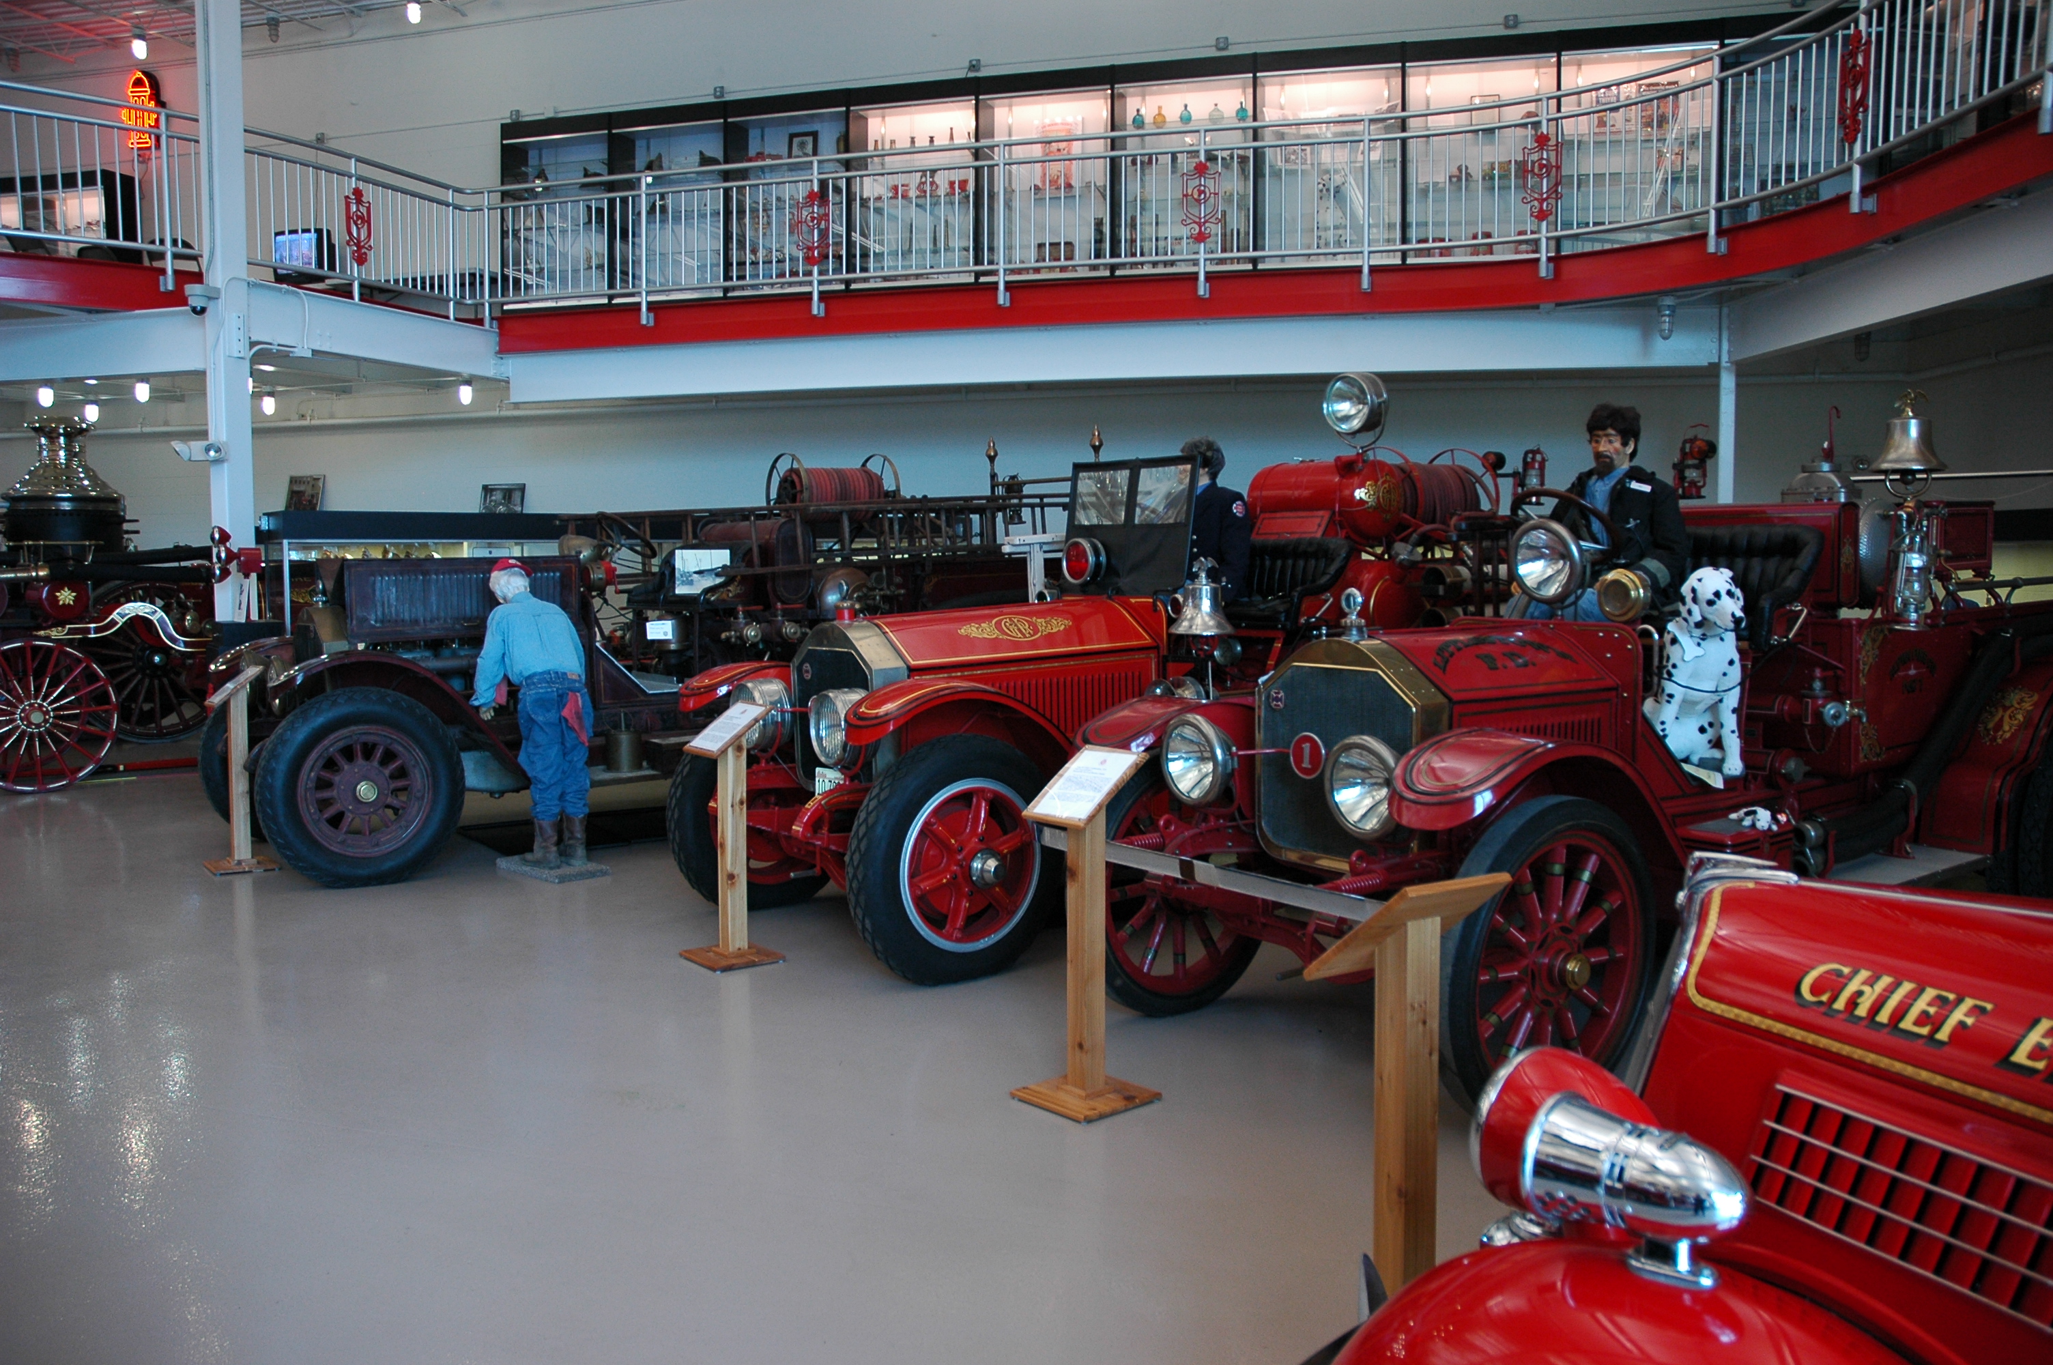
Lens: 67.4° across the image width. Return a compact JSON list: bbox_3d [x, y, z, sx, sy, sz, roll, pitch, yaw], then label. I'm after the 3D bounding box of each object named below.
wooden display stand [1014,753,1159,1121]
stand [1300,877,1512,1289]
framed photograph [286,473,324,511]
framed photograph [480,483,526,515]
[{"bbox_3d":[0.186,0.752,4.672,0.324,1.074,0.324,-3,5,-43],"label":"wooden display stand"},{"bbox_3d":[0.697,0.885,2.840,0.324,1.074,0.324,-2,5,-33],"label":"stand"},{"bbox_3d":[-4.964,-1.279,10.582,0.300,0.285,0.030,2,-8,18],"label":"framed photograph"},{"bbox_3d":[-3.739,-1.284,10.983,0.350,0.265,0.030,2,-8,18],"label":"framed photograph"}]

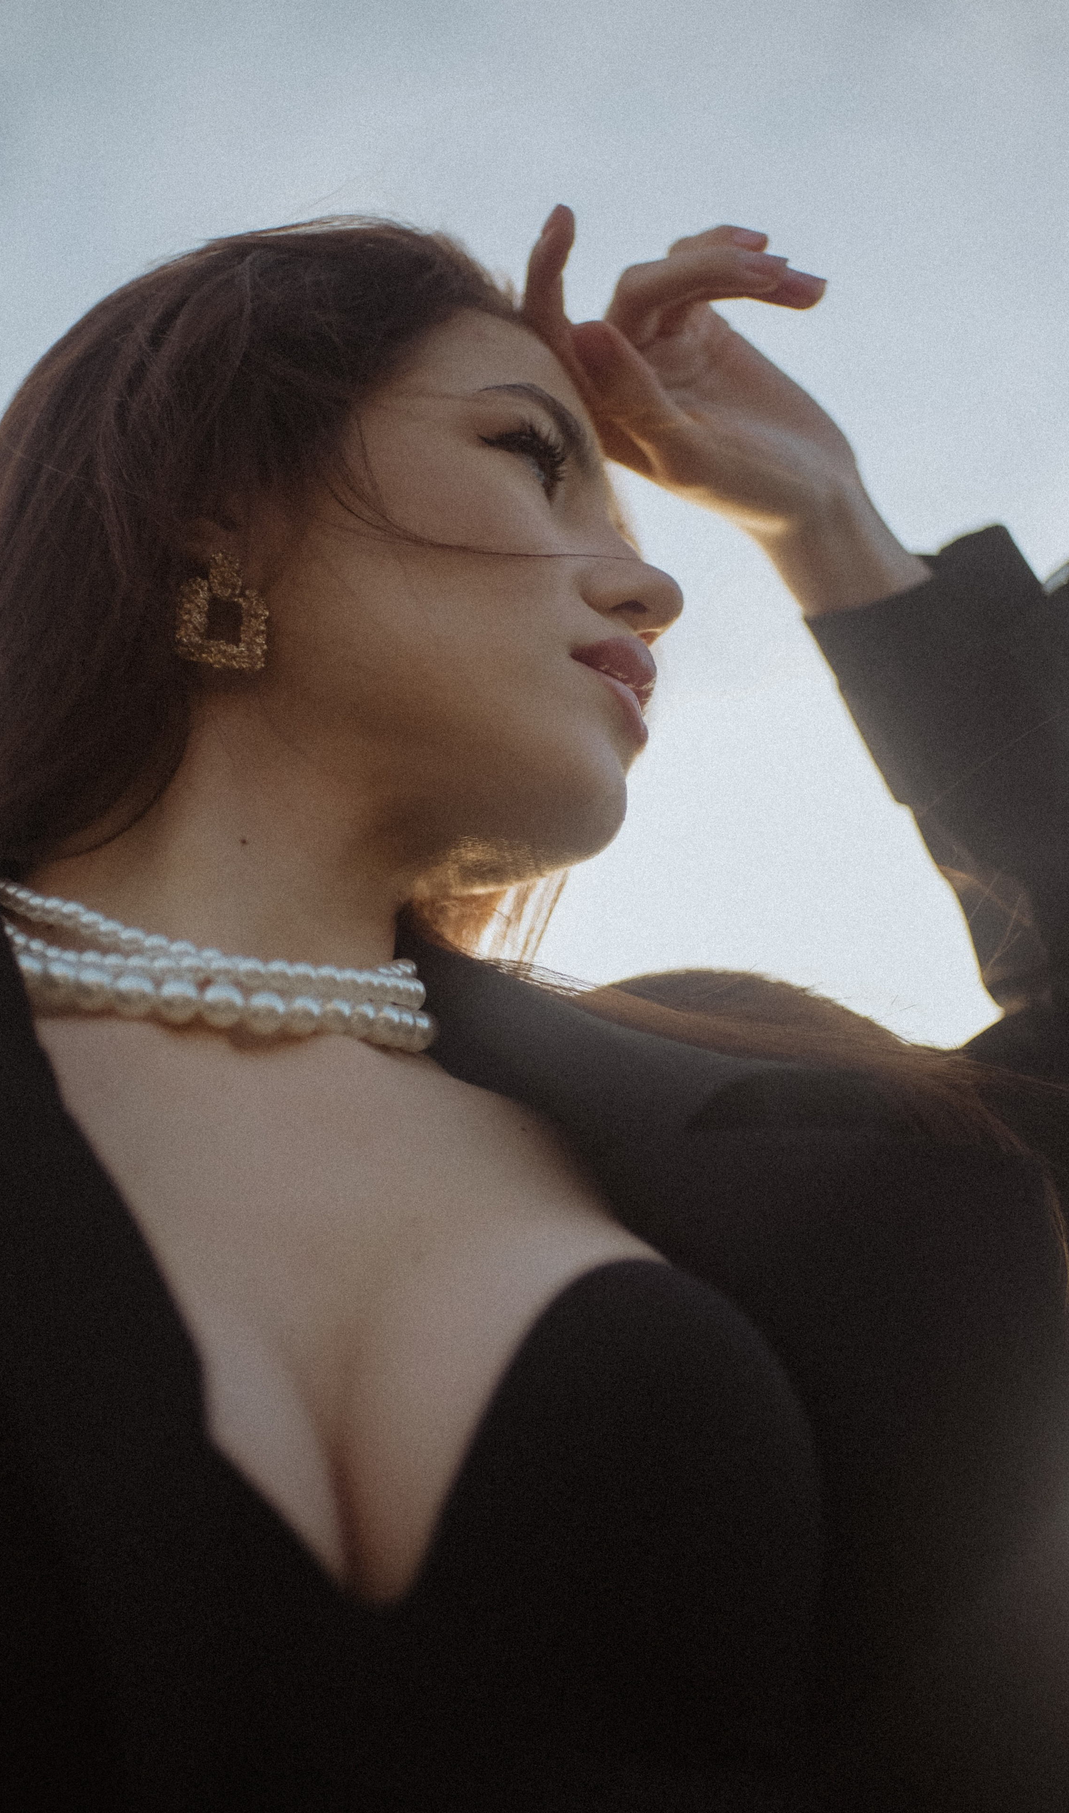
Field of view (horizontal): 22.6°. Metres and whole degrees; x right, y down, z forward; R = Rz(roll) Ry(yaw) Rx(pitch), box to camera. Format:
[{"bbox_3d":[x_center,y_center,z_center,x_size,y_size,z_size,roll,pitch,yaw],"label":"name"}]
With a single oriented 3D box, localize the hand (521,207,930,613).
[{"bbox_3d":[0.066,-0.167,0.900,0.093,0.163,0.080,-42,-9,11],"label":"hand"}]

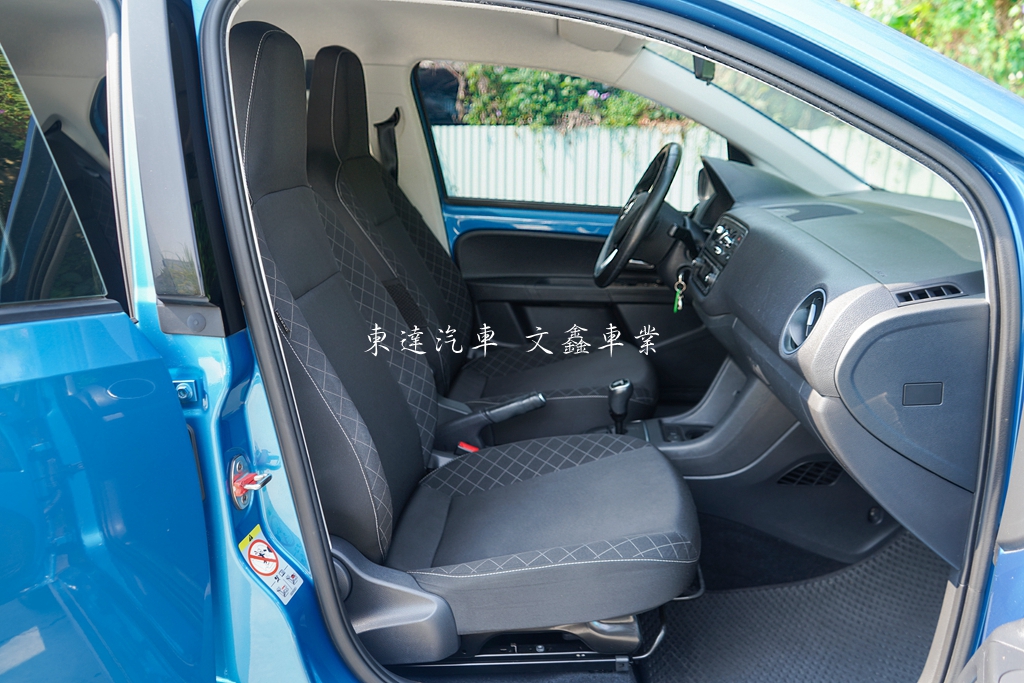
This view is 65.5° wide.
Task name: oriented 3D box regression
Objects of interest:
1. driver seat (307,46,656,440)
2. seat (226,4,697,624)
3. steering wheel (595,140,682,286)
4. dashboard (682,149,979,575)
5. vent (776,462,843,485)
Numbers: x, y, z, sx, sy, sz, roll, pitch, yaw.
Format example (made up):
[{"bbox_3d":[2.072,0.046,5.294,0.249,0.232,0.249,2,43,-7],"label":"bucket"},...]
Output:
[{"bbox_3d":[-0.074,-0.235,1.943,0.840,0.915,0.500,1,15,4],"label":"driver seat"},{"bbox_3d":[-0.084,-0.041,1.311,0.790,0.907,0.500,1,15,4],"label":"seat"},{"bbox_3d":[0.305,-0.285,1.863,0.095,0.370,0.370,27,16,-5],"label":"steering wheel"},{"bbox_3d":[0.587,-0.121,1.519,0.490,0.410,1.380,1,16,3],"label":"dashboard"},{"bbox_3d":[0.541,0.235,1.444,0.110,0.043,0.025,7,17,22],"label":"vent"}]

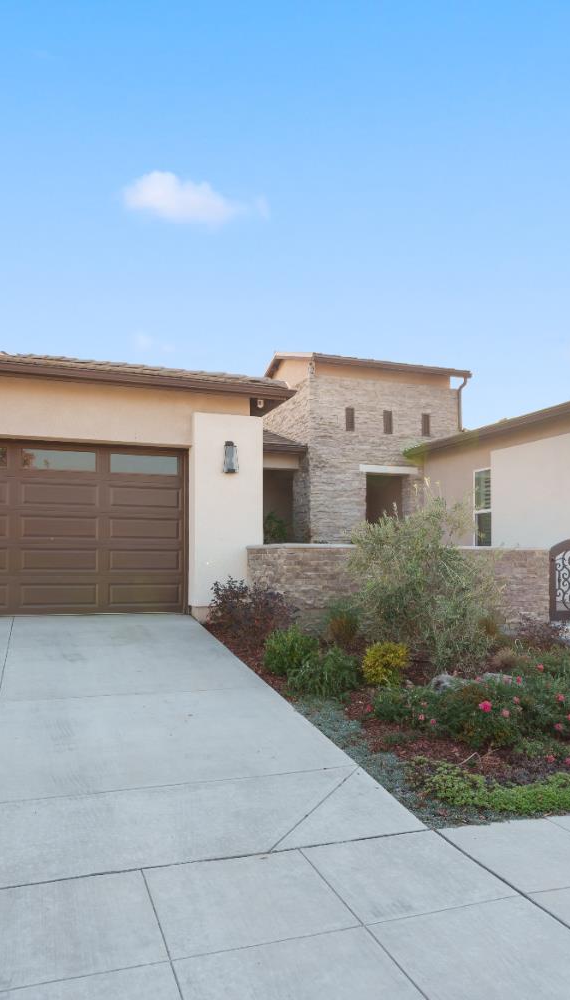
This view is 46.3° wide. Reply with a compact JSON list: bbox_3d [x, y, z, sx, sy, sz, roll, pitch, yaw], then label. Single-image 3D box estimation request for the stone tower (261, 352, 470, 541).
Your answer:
[{"bbox_3d":[1.880,-0.620,16.700,4.000,5.600,3.900,1,-2,-20],"label":"stone tower"}]

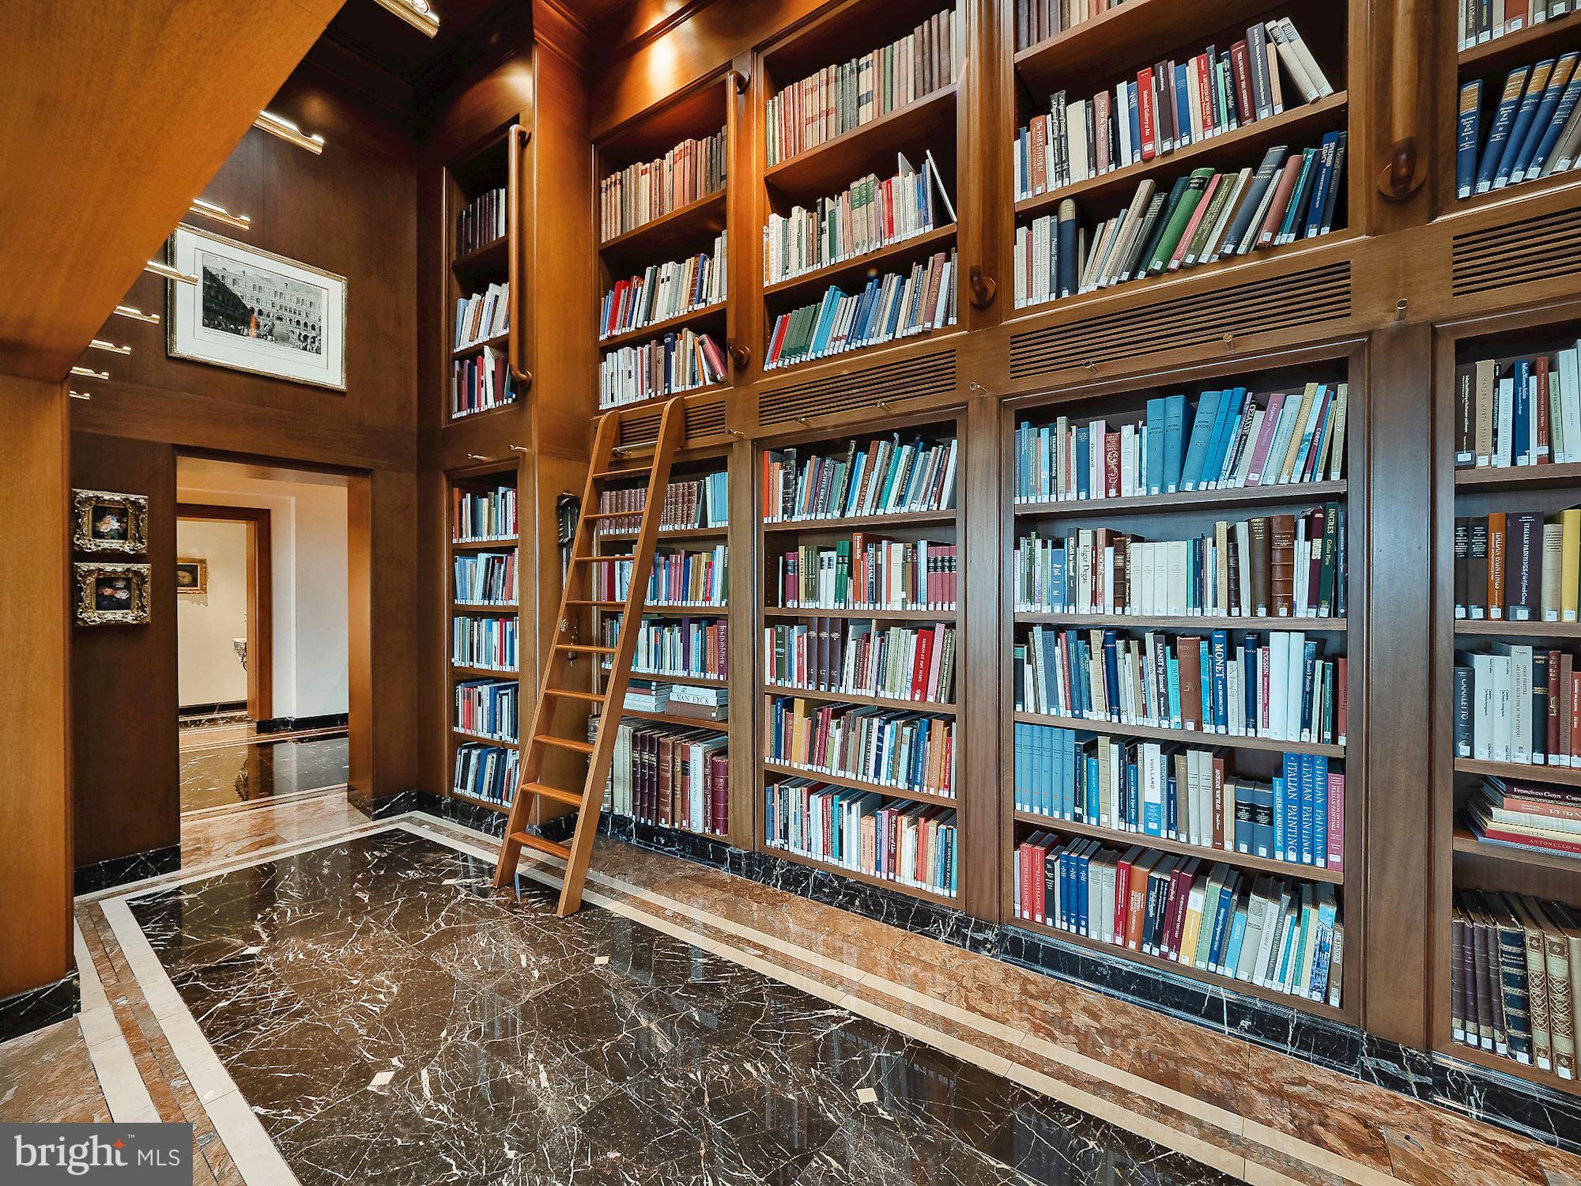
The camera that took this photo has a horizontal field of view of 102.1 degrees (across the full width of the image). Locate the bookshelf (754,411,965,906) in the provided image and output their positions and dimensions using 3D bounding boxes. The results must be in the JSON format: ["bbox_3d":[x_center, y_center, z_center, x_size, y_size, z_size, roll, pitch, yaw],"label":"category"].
[{"bbox_3d":[0.343,0.264,2.955,1.068,2.016,0.312,0,0,35],"label":"bookshelf"}]

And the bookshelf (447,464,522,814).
[{"bbox_3d":[-1.749,0.251,3.892,0.824,1.995,0.312,0,0,35],"label":"bookshelf"}]

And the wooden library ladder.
[{"bbox_3d":[-0.968,0.213,3.240,0.525,2.528,0.156,0,-15,35],"label":"wooden library ladder"}]

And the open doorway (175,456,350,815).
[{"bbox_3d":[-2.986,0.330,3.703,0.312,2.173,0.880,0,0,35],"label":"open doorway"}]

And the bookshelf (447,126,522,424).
[{"bbox_3d":[-1.753,-1.841,3.883,0.831,1.619,0.312,0,0,35],"label":"bookshelf"}]

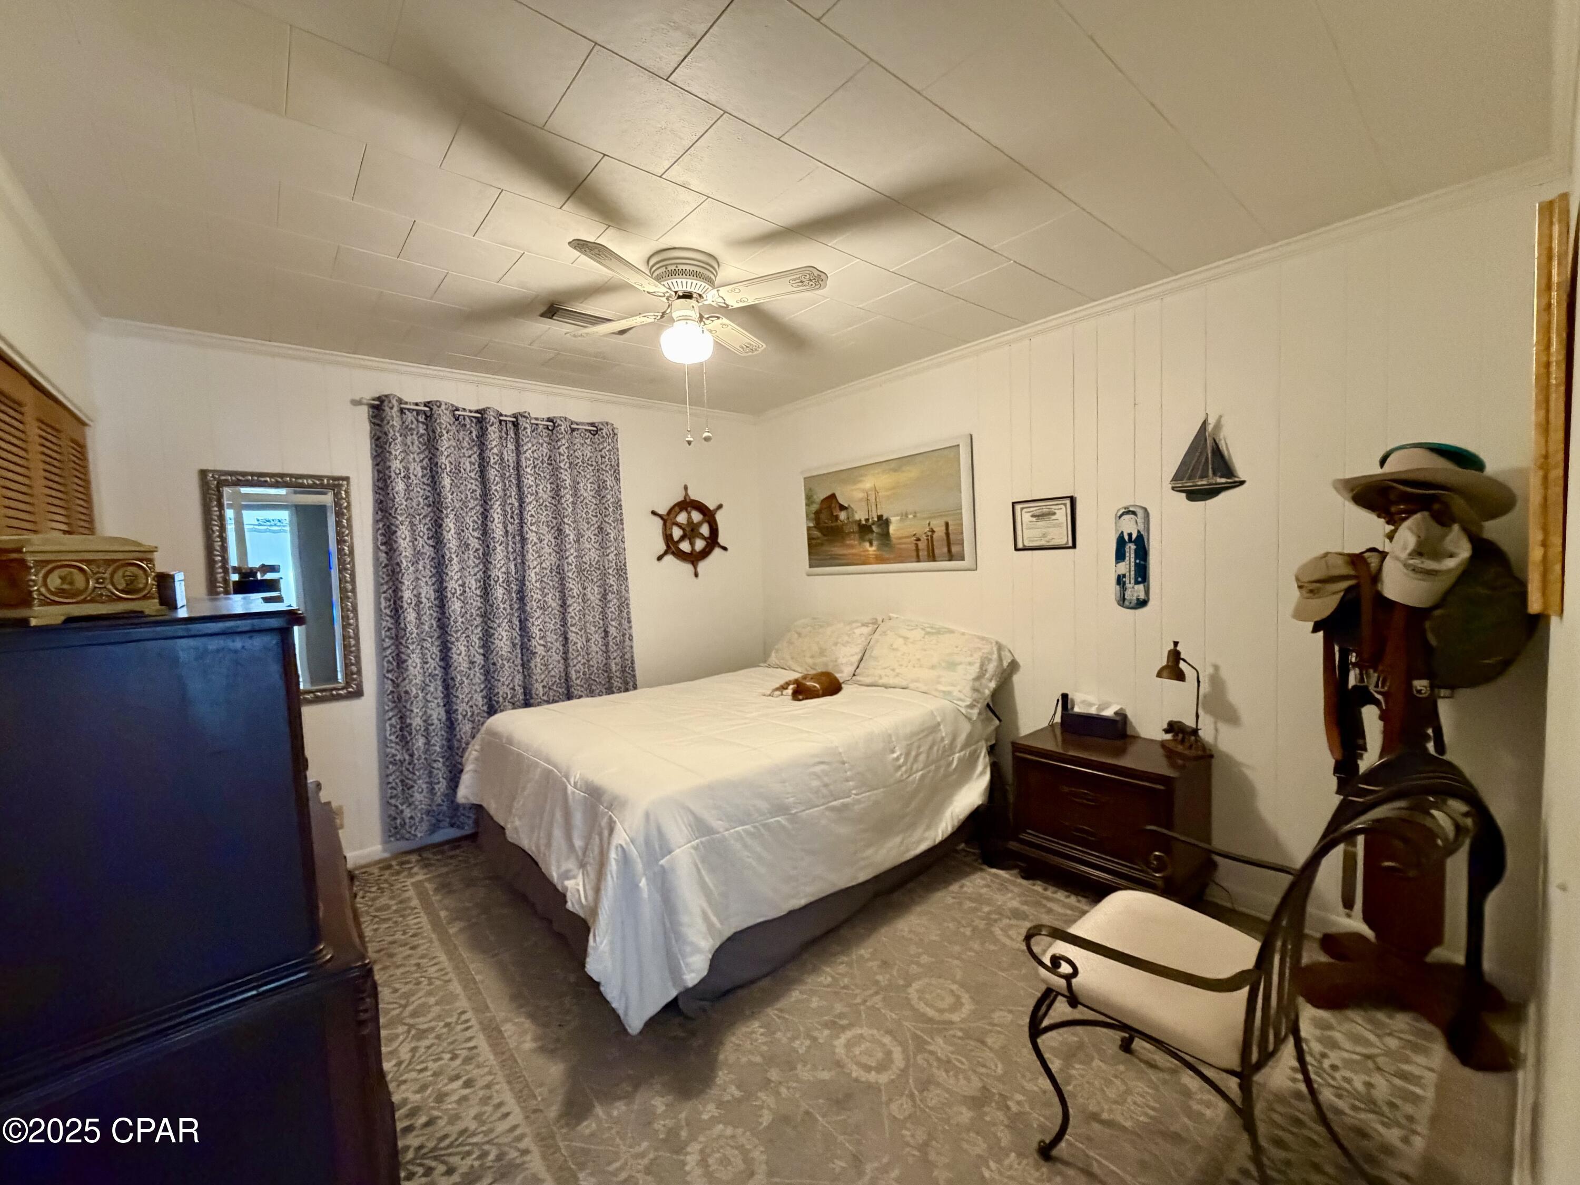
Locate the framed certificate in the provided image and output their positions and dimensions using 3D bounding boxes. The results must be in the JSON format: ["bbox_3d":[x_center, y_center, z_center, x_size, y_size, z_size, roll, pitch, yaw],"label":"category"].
[{"bbox_3d":[1.141,-0.306,2.892,0.020,0.229,0.288,-4,3,-40],"label":"framed certificate"}]

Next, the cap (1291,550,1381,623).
[{"bbox_3d":[1.613,-0.031,1.895,0.250,0.130,0.170,-43,-5,-10],"label":"cap"}]

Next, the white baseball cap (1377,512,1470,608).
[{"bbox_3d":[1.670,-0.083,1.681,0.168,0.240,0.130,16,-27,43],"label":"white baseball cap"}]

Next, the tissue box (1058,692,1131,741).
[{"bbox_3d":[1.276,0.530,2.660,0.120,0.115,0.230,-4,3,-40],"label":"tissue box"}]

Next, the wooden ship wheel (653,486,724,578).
[{"bbox_3d":[-0.634,-0.395,4.152,0.549,0.606,0.055,-4,3,-40],"label":"wooden ship wheel"}]

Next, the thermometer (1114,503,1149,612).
[{"bbox_3d":[1.403,-0.147,2.621,0.018,0.430,0.131,-4,4,-40],"label":"thermometer"}]

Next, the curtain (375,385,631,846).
[{"bbox_3d":[-1.424,0.111,3.375,1.280,2.110,0.100,-4,4,-40],"label":"curtain"}]

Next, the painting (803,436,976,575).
[{"bbox_3d":[0.509,-0.442,3.648,0.040,0.672,1.280,-4,2,-40],"label":"painting"}]

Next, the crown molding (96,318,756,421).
[{"bbox_3d":[-1.445,-1.108,3.465,3.146,0.078,0.049,-4,3,-40],"label":"crown molding"}]

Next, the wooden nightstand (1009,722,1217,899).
[{"bbox_3d":[1.258,0.904,2.527,0.450,0.590,0.620,-4,4,-40],"label":"wooden nightstand"}]

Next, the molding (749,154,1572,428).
[{"bbox_3d":[0.924,-1.183,3.084,0.046,0.062,3.560,-4,4,-40],"label":"molding"}]

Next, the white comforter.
[{"bbox_3d":[-0.333,0.834,2.989,1.784,0.617,1.891,-4,3,-40],"label":"white comforter"}]

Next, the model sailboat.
[{"bbox_3d":[1.538,-0.502,2.371,0.055,0.308,0.243,-4,3,-40],"label":"model sailboat"}]

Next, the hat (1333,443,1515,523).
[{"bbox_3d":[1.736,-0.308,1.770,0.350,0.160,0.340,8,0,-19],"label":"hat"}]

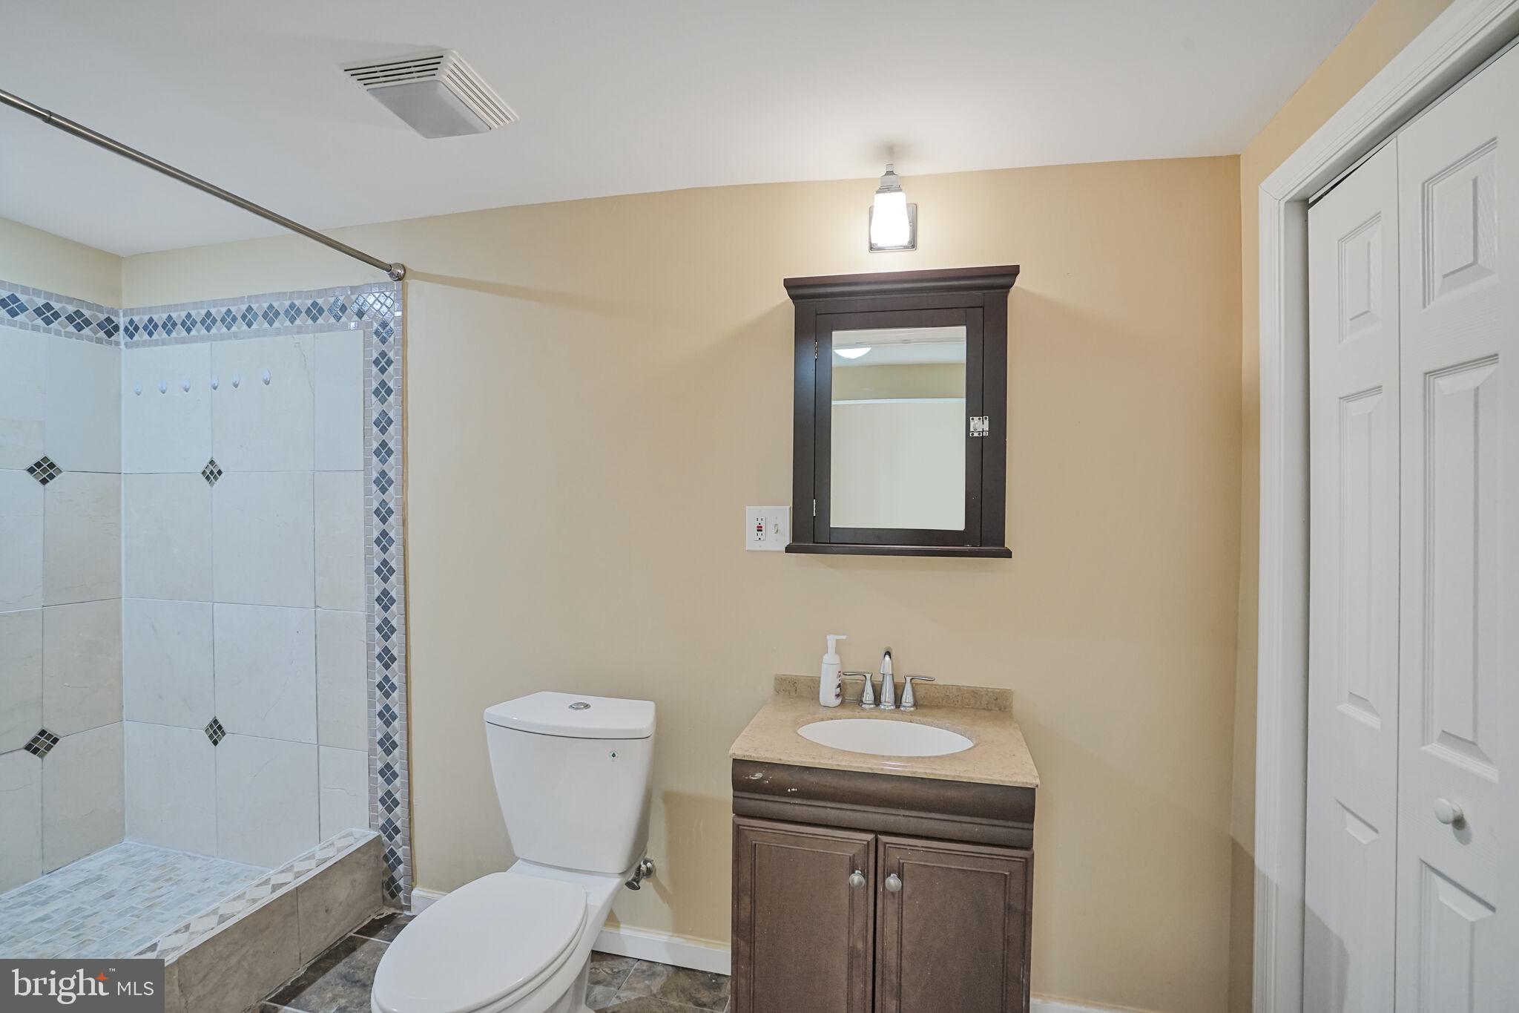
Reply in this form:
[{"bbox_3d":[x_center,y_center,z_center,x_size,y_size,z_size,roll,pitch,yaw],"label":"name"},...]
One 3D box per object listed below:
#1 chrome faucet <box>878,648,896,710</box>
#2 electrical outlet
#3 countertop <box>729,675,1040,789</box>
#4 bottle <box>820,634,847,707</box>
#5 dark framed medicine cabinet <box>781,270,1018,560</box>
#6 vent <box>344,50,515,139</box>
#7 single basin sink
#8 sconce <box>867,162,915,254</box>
[{"bbox_3d":[0.328,0.450,1.734,0.044,0.164,0.145,0,1,14],"label":"chrome faucet"},{"bbox_3d":[0.023,0.065,1.910,0.127,0.126,0.012,0,1,14],"label":"electrical outlet"},{"bbox_3d":[0.298,0.513,1.612,0.628,0.073,0.467,0,1,14],"label":"countertop"},{"bbox_3d":[0.199,0.436,1.810,0.069,0.187,0.060,1,1,23],"label":"bottle"},{"bbox_3d":[0.357,-0.229,1.746,0.567,0.700,0.165,0,1,14],"label":"dark framed medicine cabinet"},{"bbox_3d":[-0.718,-0.890,1.492,0.262,0.040,0.258,0,1,10],"label":"vent"},{"bbox_3d":[0.291,0.606,1.582,0.410,0.130,0.275,0,1,14],"label":"single basin sink"},{"bbox_3d":[0.342,-0.773,1.744,0.126,0.186,0.165,0,1,14],"label":"sconce"}]

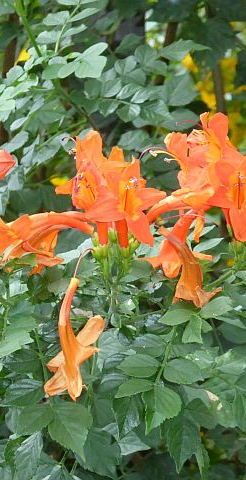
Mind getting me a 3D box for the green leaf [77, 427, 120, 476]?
[{"bbox_3d":[-0.013,0.114,1.580,0.020,0.028,0.011,-35,-11,-15],"label":"green leaf"}]

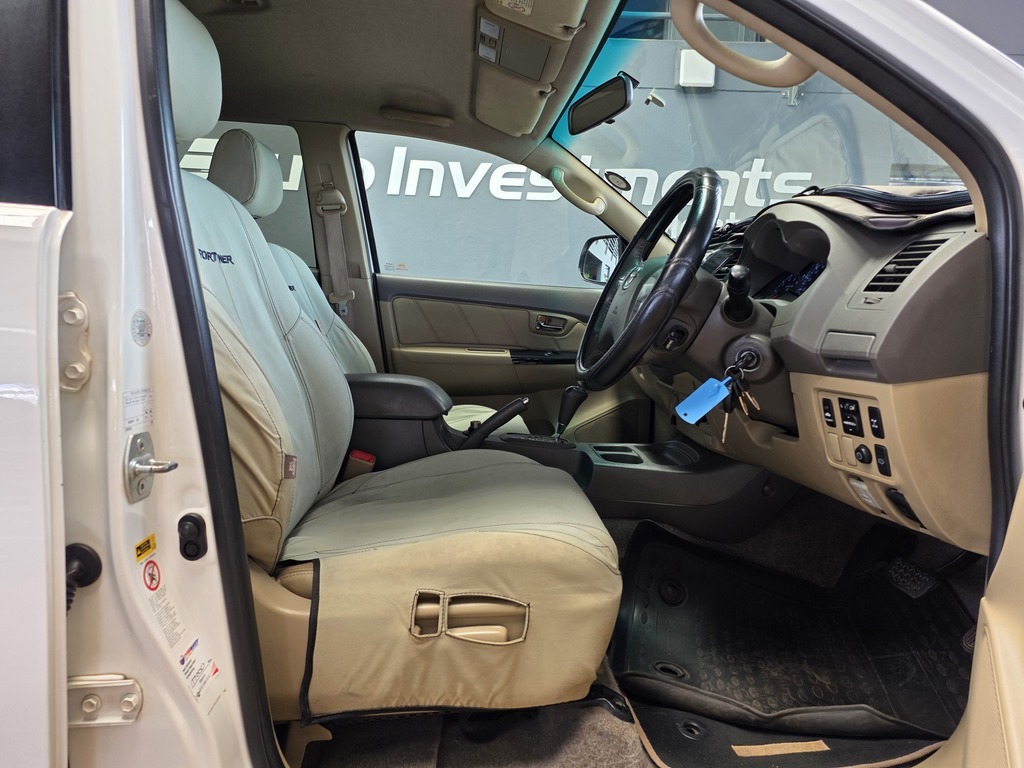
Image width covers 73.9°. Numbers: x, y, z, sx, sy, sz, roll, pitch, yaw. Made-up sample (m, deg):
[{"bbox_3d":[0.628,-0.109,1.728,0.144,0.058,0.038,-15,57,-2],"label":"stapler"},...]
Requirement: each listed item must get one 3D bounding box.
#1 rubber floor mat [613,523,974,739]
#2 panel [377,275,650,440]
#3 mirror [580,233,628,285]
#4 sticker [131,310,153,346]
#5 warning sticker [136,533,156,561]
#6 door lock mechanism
[{"bbox_3d":[0.520,0.374,1.098,0.660,0.120,0.490,4,5,13],"label":"rubber floor mat"},{"bbox_3d":[0.022,-0.004,2.136,0.900,0.620,0.120,2,5,-4],"label":"panel"},{"bbox_3d":[0.325,-0.437,2.387,0.130,0.180,0.220,0,6,-24],"label":"mirror"},{"bbox_3d":[-0.331,-0.050,0.607,0.001,0.033,0.033,3,5,1],"label":"sticker"},{"bbox_3d":[-0.334,0.150,0.621,0.001,0.015,0.030,3,5,1],"label":"warning sticker"},{"bbox_3d":[-0.315,0.076,0.610,0.040,0.065,0.042,3,5,1],"label":"door lock mechanism"}]

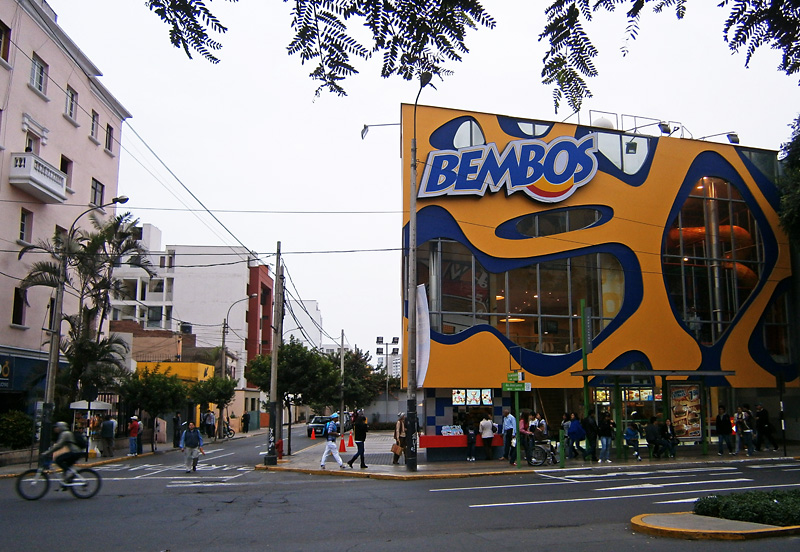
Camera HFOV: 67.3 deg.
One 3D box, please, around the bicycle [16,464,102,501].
[{"bbox_3d":[-7.933,4.716,14.095,1.750,1.000,0.550,3,-11,-15],"label":"bicycle"}]

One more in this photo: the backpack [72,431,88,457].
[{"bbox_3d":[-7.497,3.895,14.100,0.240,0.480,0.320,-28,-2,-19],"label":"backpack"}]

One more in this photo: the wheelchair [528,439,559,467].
[{"bbox_3d":[4.585,5.658,19.433,1.020,0.900,0.620,1,-11,-6],"label":"wheelchair"}]

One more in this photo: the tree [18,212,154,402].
[{"bbox_3d":[-15.133,2.182,29.512,5.800,11.024,5.500,0,-13,0],"label":"tree"}]

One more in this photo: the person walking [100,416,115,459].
[{"bbox_3d":[-11.565,6.366,23.962,0.550,1.700,0.450,5,-12,-23],"label":"person walking"}]

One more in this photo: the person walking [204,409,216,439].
[{"bbox_3d":[-11.927,9.384,37.989,0.520,1.719,0.400,2,-13,-9],"label":"person walking"}]

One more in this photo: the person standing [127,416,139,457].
[{"bbox_3d":[-11.359,6.869,25.780,0.400,1.639,0.500,-4,-13,17],"label":"person standing"}]

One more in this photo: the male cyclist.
[{"bbox_3d":[-7.807,4.152,13.900,0.980,1.420,0.520,3,-13,-15],"label":"male cyclist"}]

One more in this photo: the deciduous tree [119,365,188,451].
[{"bbox_3d":[-10.947,5.927,27.015,2.950,3.776,2.950,0,-13,0],"label":"deciduous tree"}]

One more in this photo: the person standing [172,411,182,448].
[{"bbox_3d":[-10.294,7.156,27.960,0.500,1.680,0.380,8,-14,-36],"label":"person standing"}]

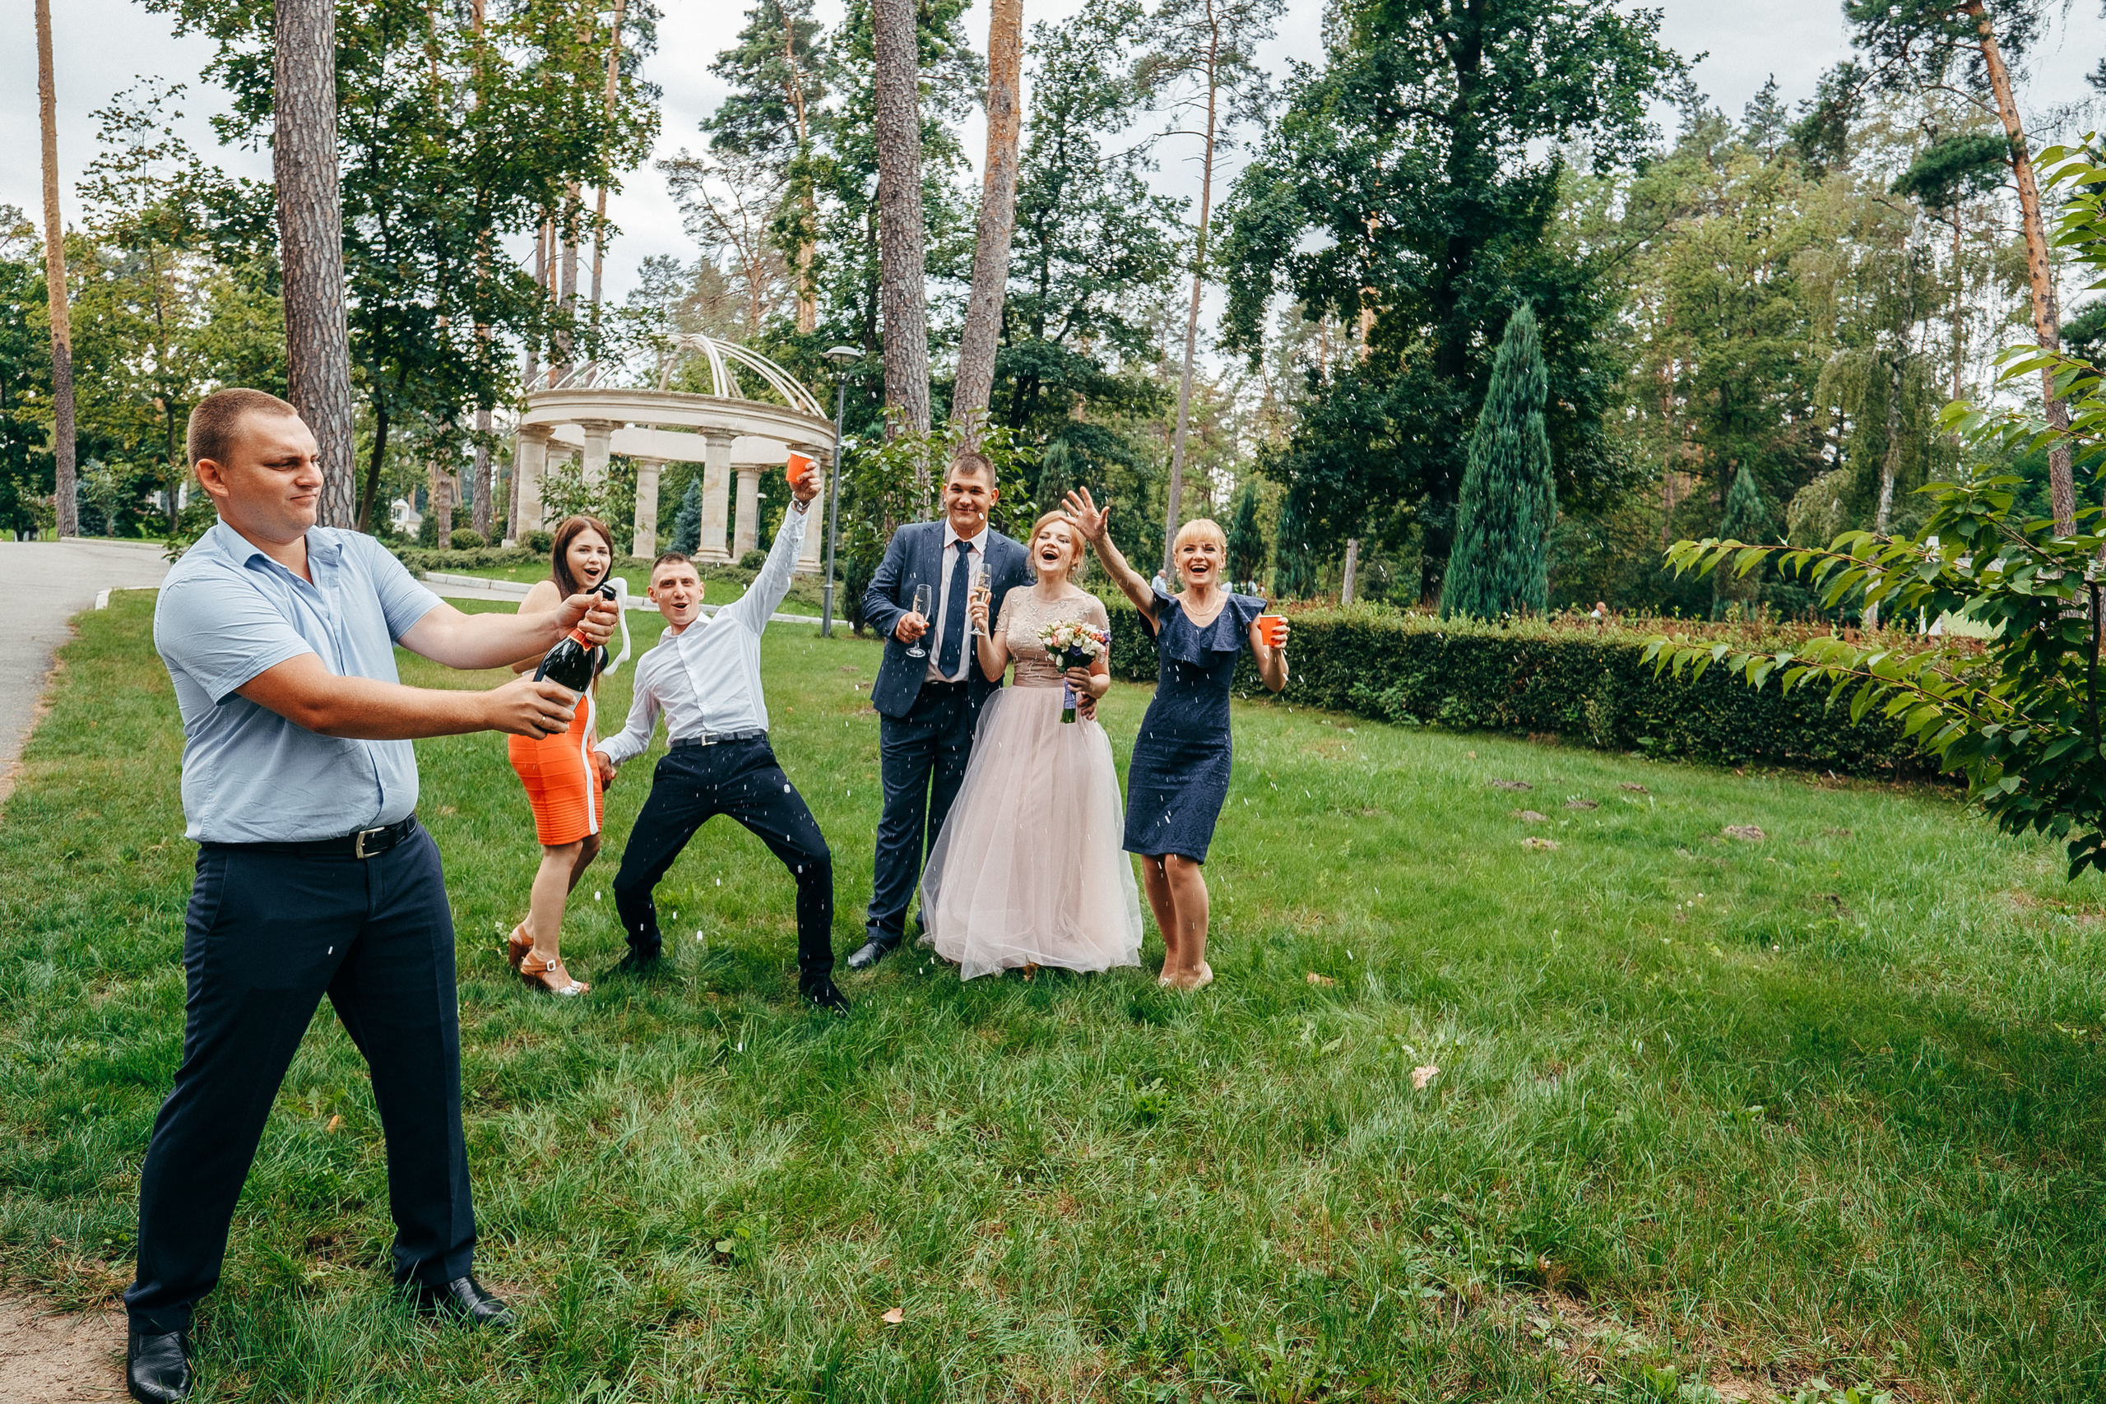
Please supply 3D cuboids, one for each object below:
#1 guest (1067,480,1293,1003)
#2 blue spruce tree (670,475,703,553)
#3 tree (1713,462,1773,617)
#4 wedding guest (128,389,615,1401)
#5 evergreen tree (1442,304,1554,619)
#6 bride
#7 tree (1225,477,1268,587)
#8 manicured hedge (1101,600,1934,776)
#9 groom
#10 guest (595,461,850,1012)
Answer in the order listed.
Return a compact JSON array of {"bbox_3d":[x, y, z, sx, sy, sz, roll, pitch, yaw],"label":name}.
[{"bbox_3d":[0.453,0.146,4.409,0.780,1.730,0.460,4,6,6],"label":"guest"},{"bbox_3d":[-13.624,-6.968,45.840,1.300,3.050,1.300,3,6,0],"label":"blue spruce tree"},{"bbox_3d":[16.424,-3.297,29.240,1.550,4.950,1.550,3,6,0],"label":"tree"},{"bbox_3d":[-1.227,0.307,2.221,0.820,1.700,0.550,4,6,14],"label":"wedding guest"},{"bbox_3d":[6.438,-2.858,17.711,1.600,5.500,1.600,3,6,0],"label":"evergreen tree"},{"bbox_3d":[-0.058,0.132,4.623,0.820,1.660,0.740,3,6,3],"label":"bride"},{"bbox_3d":[5.175,-3.860,32.779,1.150,4.200,1.150,3,6,0],"label":"tree"},{"bbox_3d":[4.426,-0.373,14.445,2.000,1.050,10.500,-3,8,-45],"label":"manicured hedge"},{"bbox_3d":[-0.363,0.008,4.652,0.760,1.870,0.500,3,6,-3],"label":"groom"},{"bbox_3d":[-1.126,0.088,4.159,0.850,1.740,0.560,2,6,-8],"label":"guest"}]

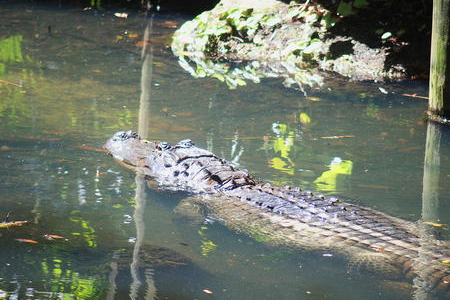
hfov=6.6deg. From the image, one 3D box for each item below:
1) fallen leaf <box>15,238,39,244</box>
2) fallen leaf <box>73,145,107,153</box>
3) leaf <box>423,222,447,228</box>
[{"bbox_3d":[-0.434,0.196,8.569,0.071,0.010,0.018,8,13,40],"label":"fallen leaf"},{"bbox_3d":[-0.337,-0.005,9.714,0.110,0.010,0.032,7,12,36],"label":"fallen leaf"},{"bbox_3d":[0.470,0.164,8.753,0.060,0.010,0.021,6,12,32],"label":"leaf"}]

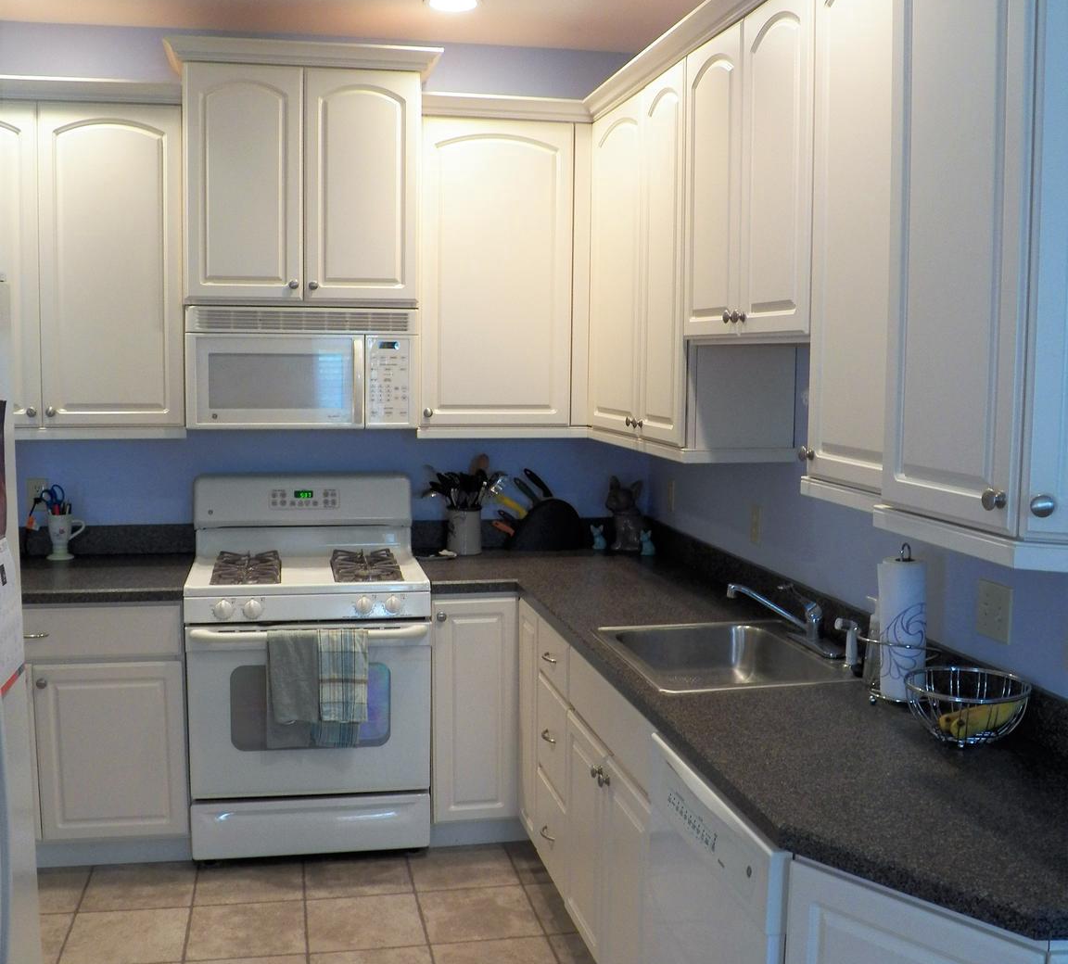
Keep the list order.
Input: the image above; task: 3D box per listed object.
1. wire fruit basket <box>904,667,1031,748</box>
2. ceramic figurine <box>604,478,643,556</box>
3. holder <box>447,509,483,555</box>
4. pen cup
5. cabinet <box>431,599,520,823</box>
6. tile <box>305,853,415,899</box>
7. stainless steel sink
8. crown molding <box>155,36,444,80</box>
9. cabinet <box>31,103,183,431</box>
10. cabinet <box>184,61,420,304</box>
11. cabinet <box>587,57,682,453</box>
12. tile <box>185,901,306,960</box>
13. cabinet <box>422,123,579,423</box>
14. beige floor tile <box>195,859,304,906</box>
[{"bbox_3d":[0.776,0.411,2.072,0.230,0.108,0.230,-1,6,-12],"label":"wire fruit basket"},{"bbox_3d":[0.341,0.112,4.189,0.115,0.272,0.130,4,7,26],"label":"ceramic figurine"},{"bbox_3d":[-0.252,0.178,4.113,0.125,0.160,0.125,-1,7,-12],"label":"holder"},{"bbox_3d":[-1.639,0.196,4.040,0.125,0.155,0.095,-1,6,-12],"label":"pen cup"},{"bbox_3d":[-0.244,0.696,3.913,0.275,0.735,0.590,-1,6,-12],"label":"cabinet"},{"bbox_3d":[-0.558,1.241,3.647,0.332,0.010,0.332,-1,6,-12],"label":"tile"},{"bbox_3d":[0.470,0.503,2.833,0.527,0.185,0.608,-1,6,-12],"label":"stainless steel sink"},{"bbox_3d":[-0.754,-1.375,3.799,0.885,0.070,0.400,-1,6,-12],"label":"crown molding"},{"bbox_3d":[-1.369,-0.705,3.780,0.455,1.030,0.330,-1,6,-12],"label":"cabinet"},{"bbox_3d":[-0.760,-0.949,3.789,0.755,0.760,0.340,-1,6,-12],"label":"cabinet"},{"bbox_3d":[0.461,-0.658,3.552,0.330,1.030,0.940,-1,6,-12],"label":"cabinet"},{"bbox_3d":[-0.802,1.261,3.237,0.327,0.012,0.327,-1,6,-12],"label":"tile"},{"bbox_3d":[-0.154,-0.712,3.974,0.520,1.040,0.325,-1,7,-12],"label":"cabinet"},{"bbox_3d":[-0.871,1.229,3.558,0.327,0.012,0.327,-1,6,-12],"label":"beige floor tile"}]

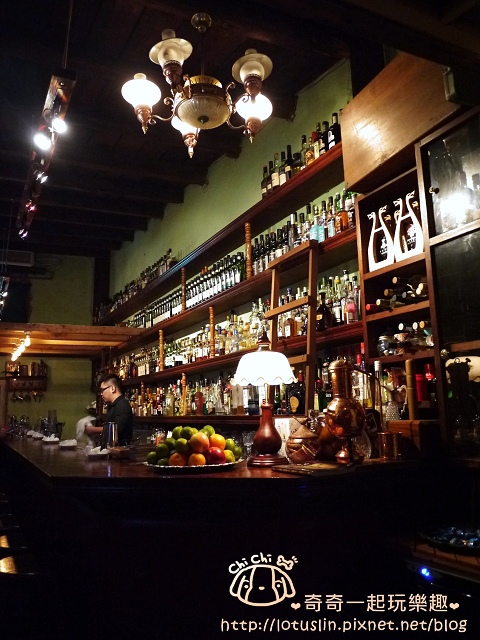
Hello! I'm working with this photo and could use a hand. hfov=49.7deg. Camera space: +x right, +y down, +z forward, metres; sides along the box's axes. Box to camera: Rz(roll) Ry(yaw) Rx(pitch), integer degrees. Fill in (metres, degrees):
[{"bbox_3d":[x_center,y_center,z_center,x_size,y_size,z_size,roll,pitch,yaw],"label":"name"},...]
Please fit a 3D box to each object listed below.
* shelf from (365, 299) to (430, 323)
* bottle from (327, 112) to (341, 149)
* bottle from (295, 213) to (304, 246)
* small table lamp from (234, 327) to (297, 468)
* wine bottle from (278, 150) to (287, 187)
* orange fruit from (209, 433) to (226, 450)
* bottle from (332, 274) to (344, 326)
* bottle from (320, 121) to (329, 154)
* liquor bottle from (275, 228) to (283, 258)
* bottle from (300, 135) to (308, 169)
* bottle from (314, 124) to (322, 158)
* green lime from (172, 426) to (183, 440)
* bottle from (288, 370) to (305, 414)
[{"bbox_3d":[0.932,-0.032,2.749,0.286,0.027,0.457,2,-11,-27],"label":"shelf"},{"bbox_3d":[0.555,-1.067,2.981,0.080,0.266,0.080,3,-11,-27],"label":"bottle"},{"bbox_3d":[0.408,-0.545,3.344,0.075,0.308,0.075,4,-11,-27],"label":"bottle"},{"bbox_3d":[0.108,0.302,2.090,0.245,0.517,0.245,-2,-9,0],"label":"small table lamp"},{"bbox_3d":[0.306,-1.029,3.583,0.075,0.291,0.075,-1,-10,0],"label":"wine bottle"},{"bbox_3d":[-0.092,0.503,2.140,0.075,0.072,0.075,-1,-10,0],"label":"orange fruit"},{"bbox_3d":[0.543,-0.095,2.831,0.076,0.307,0.076,3,-11,-27],"label":"bottle"},{"bbox_3d":[0.572,-1.190,3.410,0.070,0.254,0.070,2,-11,-27],"label":"bottle"},{"bbox_3d":[0.300,-0.538,3.873,0.070,0.299,0.070,2,-11,-27],"label":"liquor bottle"},{"bbox_3d":[0.411,-1.025,3.238,0.076,0.279,0.076,3,-11,-27],"label":"bottle"},{"bbox_3d":[0.481,-1.049,3.123,0.074,0.283,0.074,3,-11,-27],"label":"bottle"},{"bbox_3d":[-0.259,0.473,2.170,0.054,0.054,0.054,4,-11,-27],"label":"green lime"},{"bbox_3d":[0.369,0.464,3.319,0.085,0.287,0.100,4,-11,-27],"label":"bottle"}]

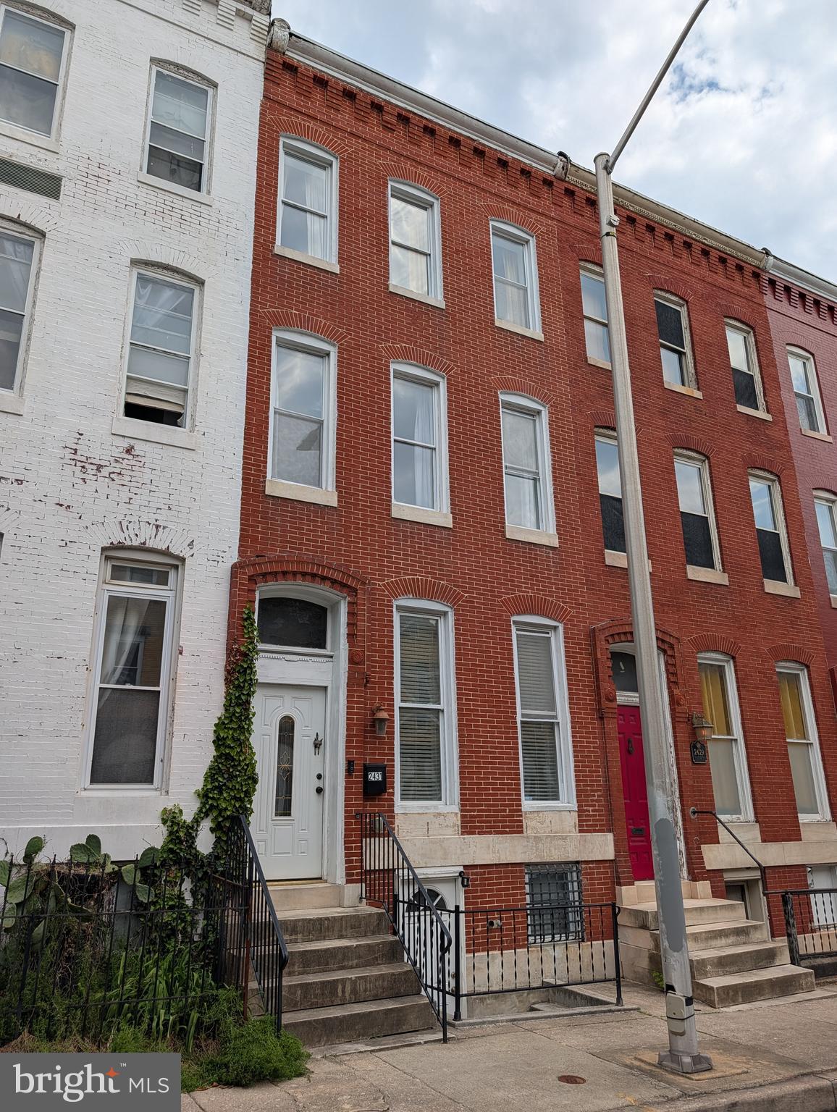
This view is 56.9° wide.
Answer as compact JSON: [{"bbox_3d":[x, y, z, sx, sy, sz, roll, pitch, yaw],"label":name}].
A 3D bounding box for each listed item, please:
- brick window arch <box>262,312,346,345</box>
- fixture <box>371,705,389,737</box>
[{"bbox_3d":[-1.422,-2.840,9.590,1.162,0.306,0.130,9,-20,-27],"label":"brick window arch"},{"bbox_3d":[-0.437,1.811,8.558,0.190,0.370,0.255,9,-21,-27],"label":"fixture"}]

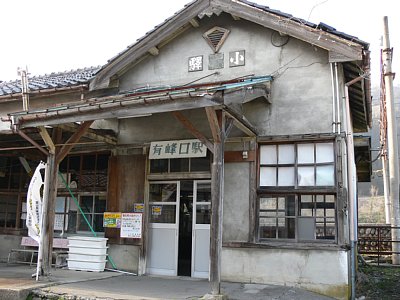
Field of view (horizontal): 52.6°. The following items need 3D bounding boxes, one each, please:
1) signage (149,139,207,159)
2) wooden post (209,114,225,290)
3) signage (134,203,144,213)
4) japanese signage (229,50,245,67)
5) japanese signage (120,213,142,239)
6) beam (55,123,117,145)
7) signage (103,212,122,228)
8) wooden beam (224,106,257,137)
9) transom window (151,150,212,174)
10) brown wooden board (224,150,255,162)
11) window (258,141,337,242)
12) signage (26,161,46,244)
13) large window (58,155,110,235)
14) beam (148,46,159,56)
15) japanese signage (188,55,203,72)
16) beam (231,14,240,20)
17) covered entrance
[{"bbox_3d":[-0.516,-0.012,9.606,1.471,0.426,0.040,-2,-15,20],"label":"signage"},{"bbox_3d":[0.349,0.980,7.786,0.155,3.422,0.155,-2,-10,20],"label":"wooden post"},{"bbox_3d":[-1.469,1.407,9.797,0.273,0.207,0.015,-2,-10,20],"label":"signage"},{"bbox_3d":[0.845,-2.082,9.238,0.379,0.370,0.040,-2,-11,21],"label":"japanese signage"},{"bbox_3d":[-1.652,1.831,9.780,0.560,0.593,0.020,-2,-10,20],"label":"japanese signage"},{"bbox_3d":[-2.512,-0.392,9.221,0.130,0.170,1.901,-2,-11,21],"label":"beam"},{"bbox_3d":[-2.083,1.690,9.692,0.508,0.377,0.020,-2,-11,21],"label":"signage"},{"bbox_3d":[0.813,-0.542,7.952,0.140,0.160,1.901,-2,-11,21],"label":"wooden beam"},{"bbox_3d":[-0.452,0.263,9.364,1.545,0.555,0.070,-2,-11,21],"label":"transom window"},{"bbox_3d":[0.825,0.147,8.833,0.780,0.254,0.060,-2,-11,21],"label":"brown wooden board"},{"bbox_3d":[2.052,0.876,8.632,1.680,2.183,0.100,-2,-10,20],"label":"window"},{"bbox_3d":[-3.372,1.083,8.339,0.400,1.640,0.160,0,-10,7],"label":"signage"},{"bbox_3d":[-3.131,1.110,10.524,1.683,2.055,0.100,-2,-10,20],"label":"large window"},{"bbox_3d":[-1.157,-2.447,9.945,0.160,0.160,0.300,-2,-11,21],"label":"beam"},{"bbox_3d":[-0.096,-2.101,9.904,0.380,0.384,0.040,-2,-10,20],"label":"japanese signage"},{"bbox_3d":[0.852,-3.145,9.541,0.140,0.130,0.450,-2,-10,20],"label":"beam"},{"bbox_3d":[-0.523,1.810,9.449,1.611,2.226,0.150,-2,-10,20],"label":"covered entrance"}]

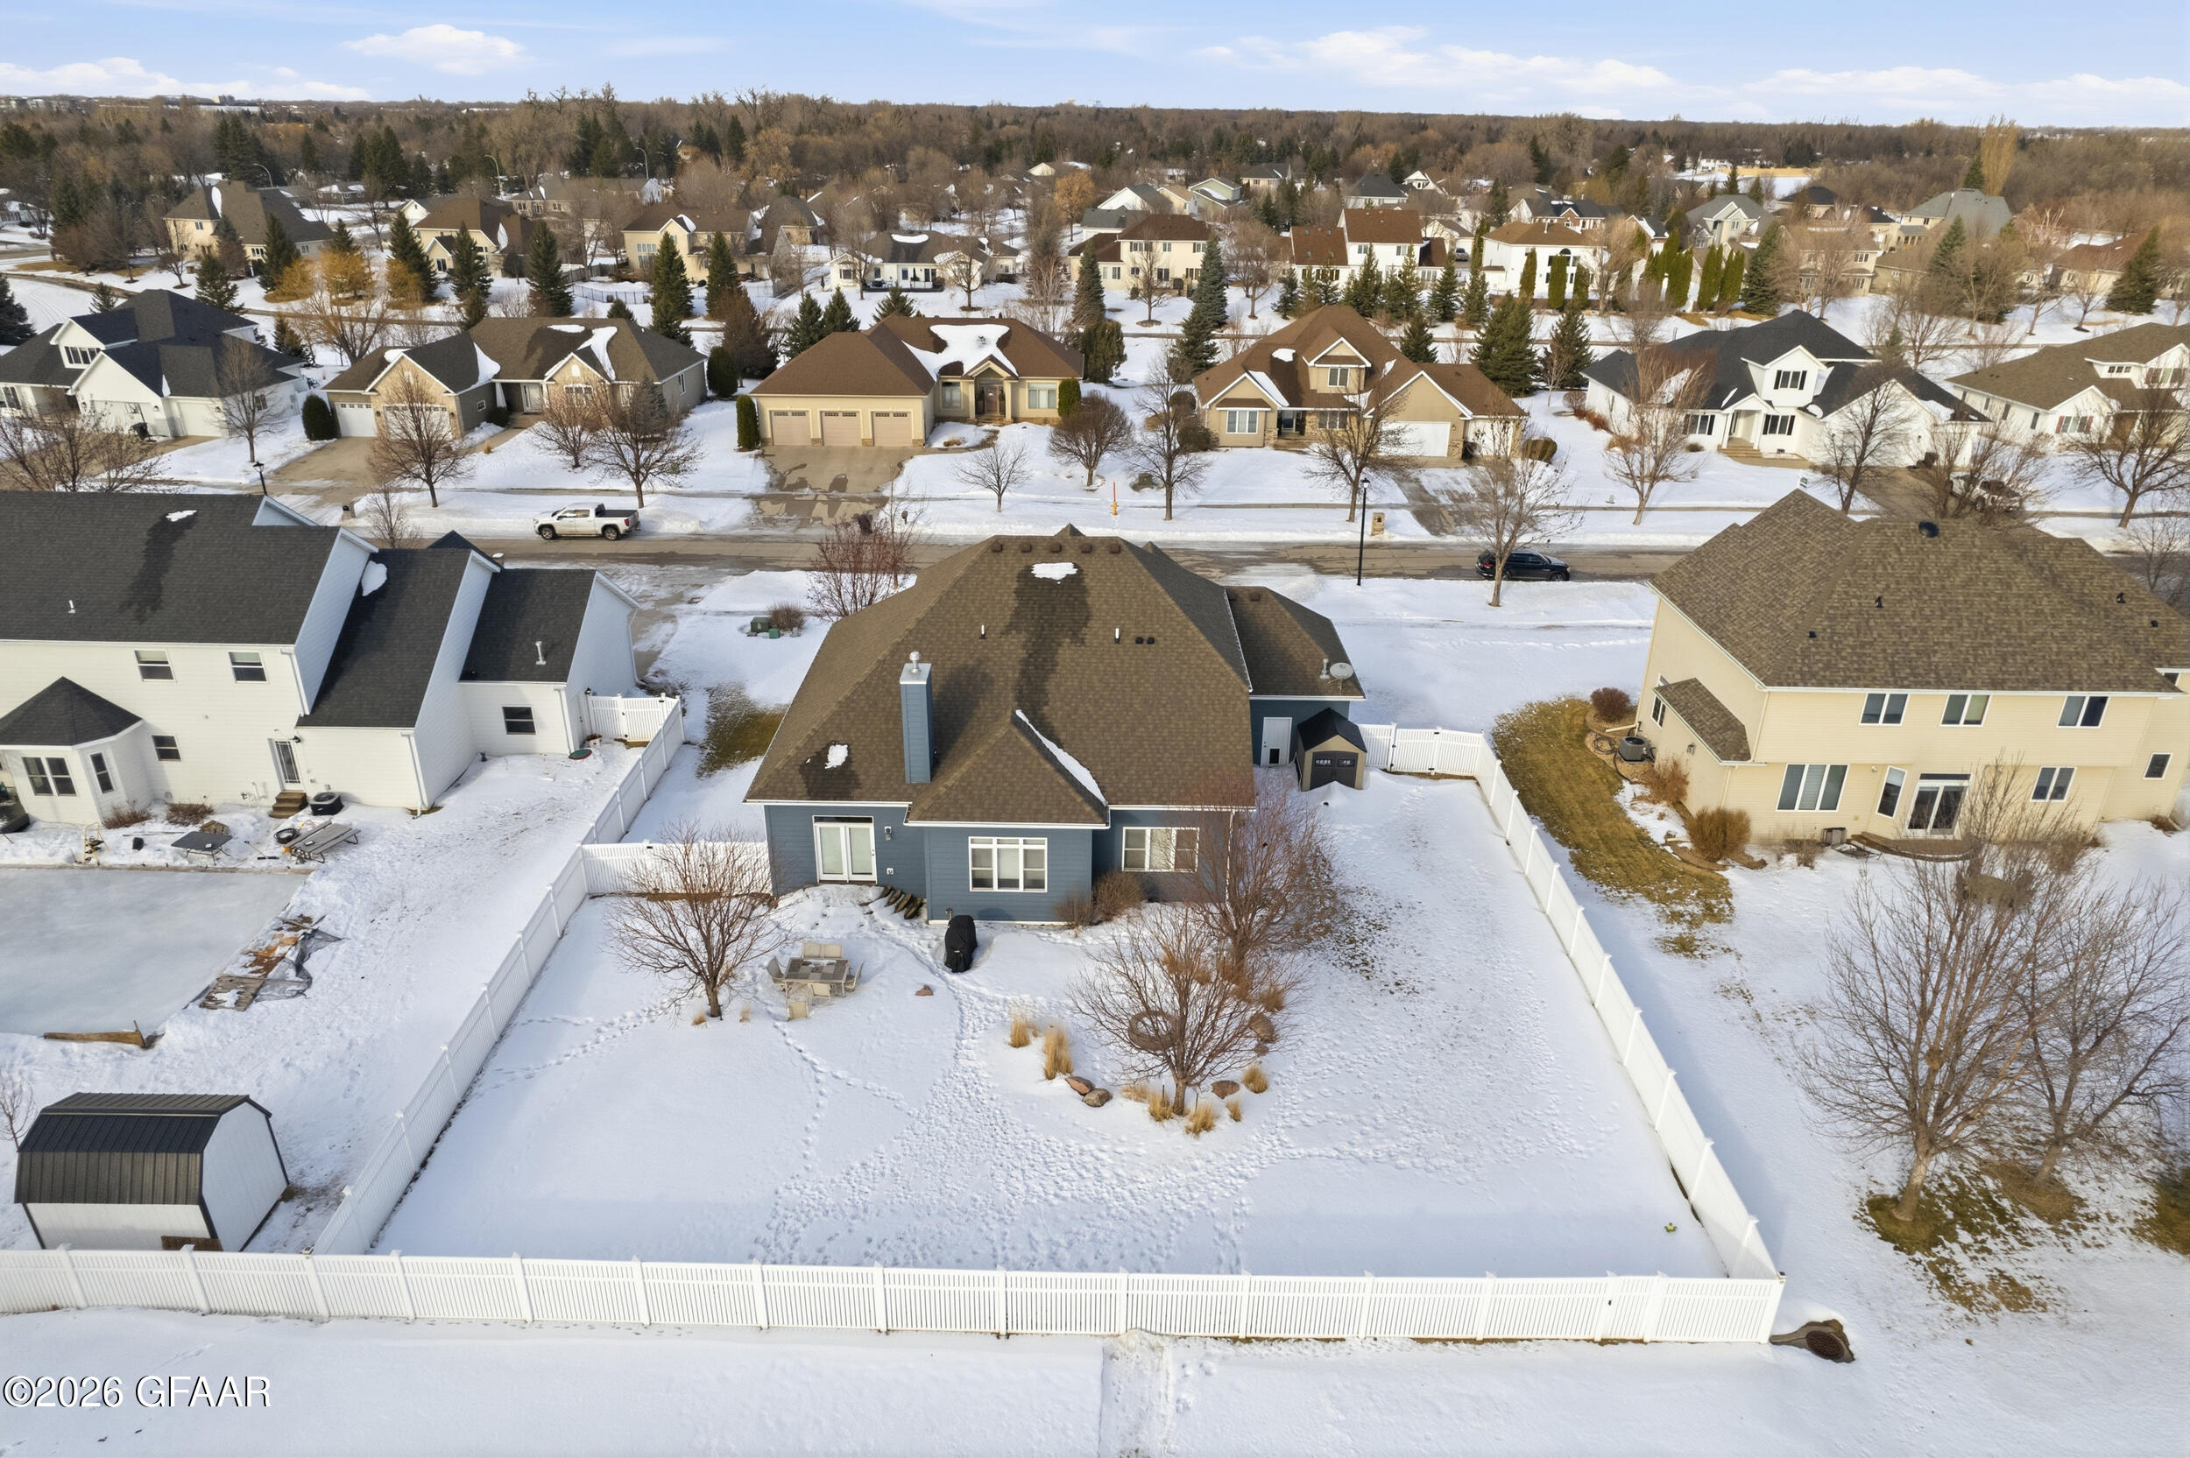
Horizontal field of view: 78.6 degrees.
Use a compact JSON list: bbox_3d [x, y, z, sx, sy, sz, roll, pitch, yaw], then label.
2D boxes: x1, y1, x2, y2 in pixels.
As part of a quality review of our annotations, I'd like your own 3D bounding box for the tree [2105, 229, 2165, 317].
[{"bbox_3d":[136.624,-60.019,175.186,6.426,10.656,6.426,1,25,0],"label":"tree"}]

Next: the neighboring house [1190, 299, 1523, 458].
[{"bbox_3d":[19.662,-27.020,101.698,23.200,9.300,15.600,1,25,0],"label":"neighboring house"}]

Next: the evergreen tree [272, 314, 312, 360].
[{"bbox_3d":[-75.127,-36.596,125.199,3.700,4.600,3.700,1,25,0],"label":"evergreen tree"}]

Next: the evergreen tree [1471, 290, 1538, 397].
[{"bbox_3d":[36.100,-33.956,117.411,5.700,8.900,5.530,1,25,0],"label":"evergreen tree"}]

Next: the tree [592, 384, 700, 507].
[{"bbox_3d":[-28.160,-17.180,81.640,6.800,7.580,6.800,1,25,0],"label":"tree"}]

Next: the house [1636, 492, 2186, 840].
[{"bbox_3d":[30.645,-3.277,50.382,17.300,10.100,13.800,1,25,0],"label":"house"}]

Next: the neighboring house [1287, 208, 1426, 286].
[{"bbox_3d":[36.853,-68.522,190.410,19.600,10.100,12.000,1,25,0],"label":"neighboring house"}]

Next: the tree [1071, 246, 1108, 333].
[{"bbox_3d":[-0.636,-49.641,150.251,3.929,9.000,3.929,1,25,0],"label":"tree"}]

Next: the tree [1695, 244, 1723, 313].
[{"bbox_3d":[78.144,-57.184,169.737,2.600,8.000,2.520,1,25,0],"label":"tree"}]

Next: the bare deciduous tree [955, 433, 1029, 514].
[{"bbox_3d":[-5.974,-15.523,81.382,4.400,4.750,4.270,1,25,0],"label":"bare deciduous tree"}]

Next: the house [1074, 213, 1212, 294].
[{"bbox_3d":[6.110,-68.125,189.700,20.000,9.100,15.500,1,25,0],"label":"house"}]

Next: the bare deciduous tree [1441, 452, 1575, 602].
[{"bbox_3d":[20.793,-10.083,67.339,6.382,8.203,6.382,1,25,0],"label":"bare deciduous tree"}]

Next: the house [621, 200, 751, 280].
[{"bbox_3d":[-55.830,-67.930,186.930,17.800,9.100,13.500,1,25,0],"label":"house"}]

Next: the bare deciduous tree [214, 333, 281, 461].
[{"bbox_3d":[-57.166,-22.136,90.087,4.378,8.400,4.378,1,25,0],"label":"bare deciduous tree"}]

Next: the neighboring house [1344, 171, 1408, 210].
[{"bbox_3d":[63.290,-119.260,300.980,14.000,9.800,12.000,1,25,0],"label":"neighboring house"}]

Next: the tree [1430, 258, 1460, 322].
[{"bbox_3d":[41.470,-51.860,157.670,3.800,7.040,3.800,1,25,0],"label":"tree"}]

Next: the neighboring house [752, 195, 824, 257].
[{"bbox_3d":[-53.712,-88.604,232.671,13.500,8.400,13.000,1,25,0],"label":"neighboring house"}]

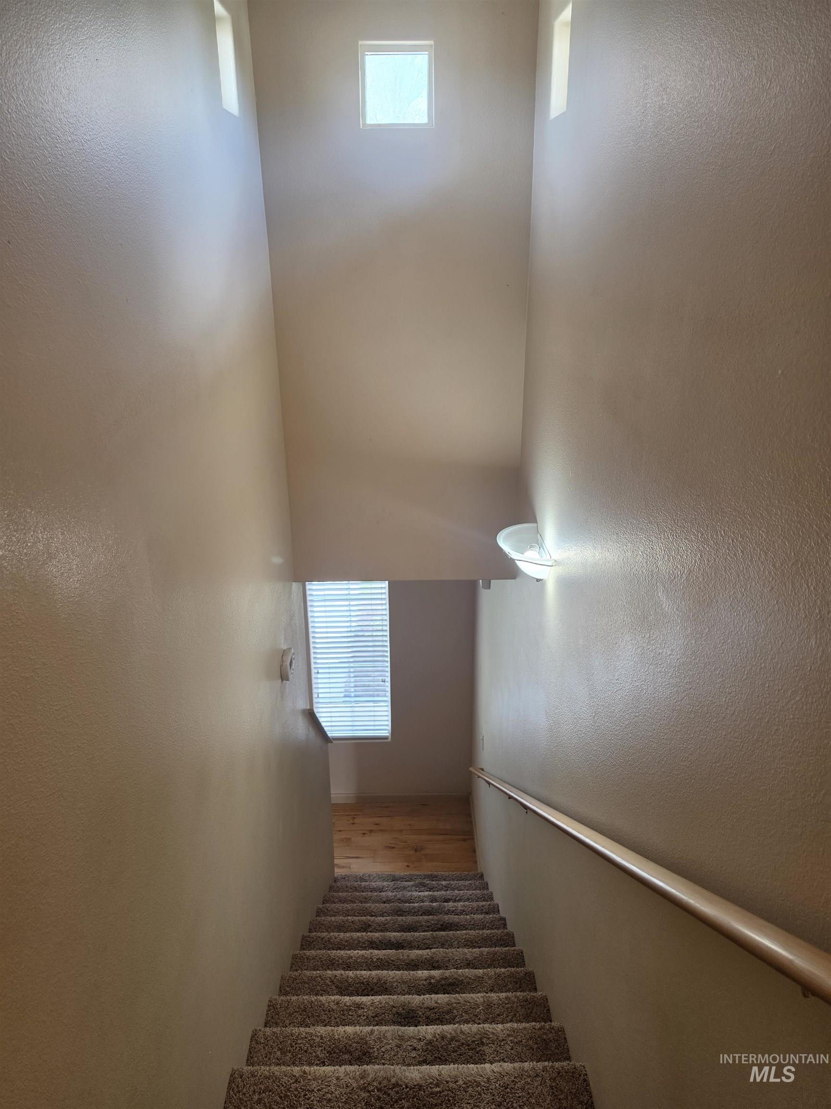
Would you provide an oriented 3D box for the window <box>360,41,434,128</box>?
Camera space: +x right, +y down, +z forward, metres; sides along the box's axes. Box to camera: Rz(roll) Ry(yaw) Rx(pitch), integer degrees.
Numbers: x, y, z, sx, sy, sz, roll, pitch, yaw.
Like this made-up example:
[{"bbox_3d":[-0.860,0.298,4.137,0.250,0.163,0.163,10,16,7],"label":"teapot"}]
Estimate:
[{"bbox_3d":[-0.070,-1.778,2.805,0.276,0.280,0.080,-1,22,-1],"label":"window"}]

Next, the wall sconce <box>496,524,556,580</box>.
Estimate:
[{"bbox_3d":[0.399,0.029,2.772,0.180,0.170,0.375,-1,22,-1],"label":"wall sconce"}]

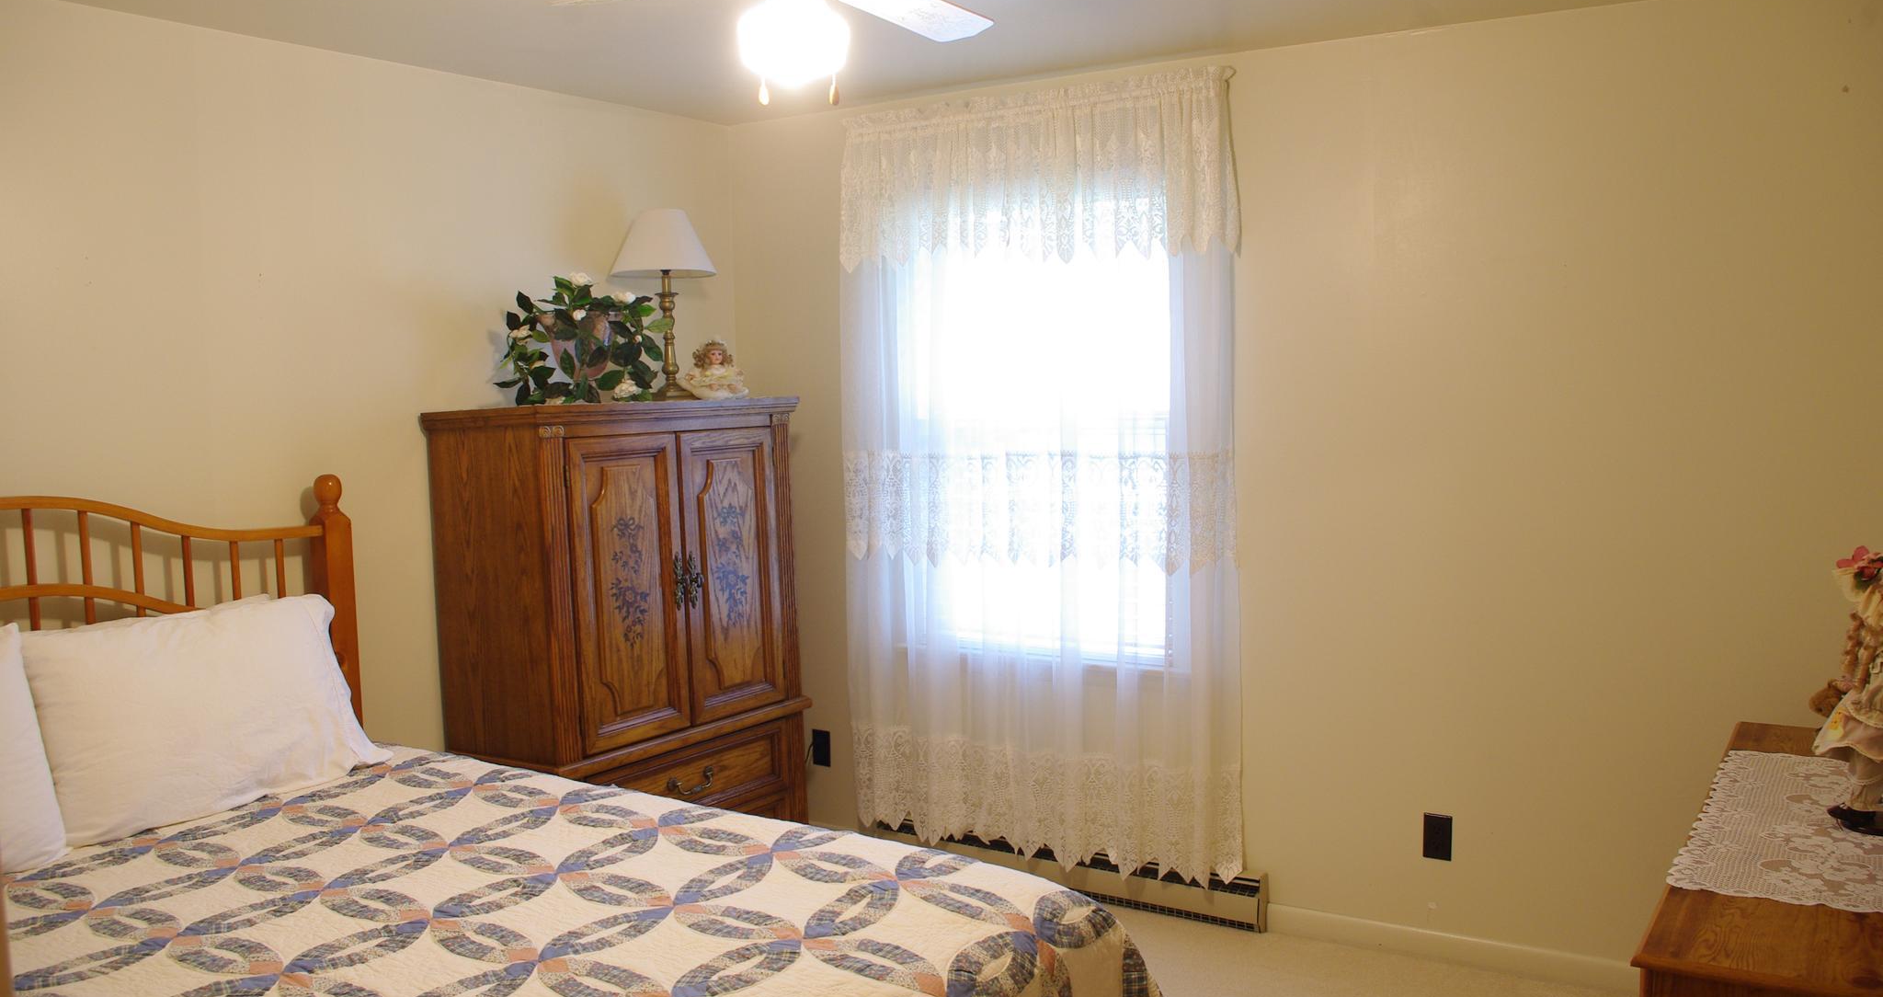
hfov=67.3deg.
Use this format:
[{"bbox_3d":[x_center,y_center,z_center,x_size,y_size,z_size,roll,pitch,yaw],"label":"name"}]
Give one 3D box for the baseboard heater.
[{"bbox_3d":[0.334,1.099,4.185,1.273,0.169,0.068,1,7,30],"label":"baseboard heater"}]

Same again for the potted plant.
[{"bbox_3d":[-0.909,-0.399,3.561,0.338,0.343,0.418,2,7,36],"label":"potted plant"}]

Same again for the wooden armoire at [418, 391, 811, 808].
[{"bbox_3d":[-0.809,0.502,3.761,0.458,1.522,0.885,2,7,36],"label":"wooden armoire"}]

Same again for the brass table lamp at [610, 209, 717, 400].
[{"bbox_3d":[-0.741,-0.520,3.799,0.288,0.522,0.288,-2,6,0],"label":"brass table lamp"}]

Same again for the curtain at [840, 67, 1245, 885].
[{"bbox_3d":[0.265,-0.029,4.057,1.223,2.198,0.100,1,7,30],"label":"curtain"}]

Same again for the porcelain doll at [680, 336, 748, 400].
[{"bbox_3d":[-0.614,-0.350,3.819,0.184,0.171,0.139,-5,6,-27],"label":"porcelain doll"}]

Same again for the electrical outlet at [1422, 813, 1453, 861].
[{"bbox_3d":[1.278,0.875,3.644,0.071,0.115,0.009,1,7,30],"label":"electrical outlet"}]

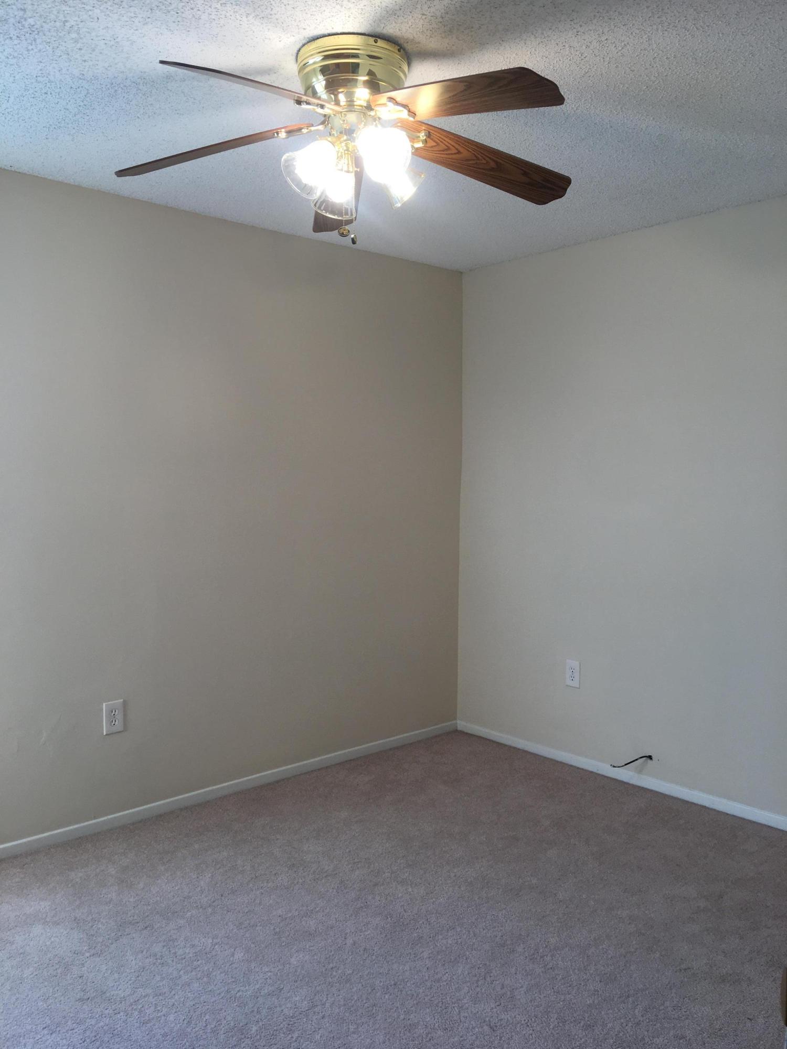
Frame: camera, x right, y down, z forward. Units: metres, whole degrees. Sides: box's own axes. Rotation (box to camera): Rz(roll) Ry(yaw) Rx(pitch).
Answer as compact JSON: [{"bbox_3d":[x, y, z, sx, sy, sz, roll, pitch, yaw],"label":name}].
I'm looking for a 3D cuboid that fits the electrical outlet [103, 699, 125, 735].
[{"bbox_3d":[-1.082,0.745,3.398,0.080,0.125,0.008,-3,5,-42],"label":"electrical outlet"}]

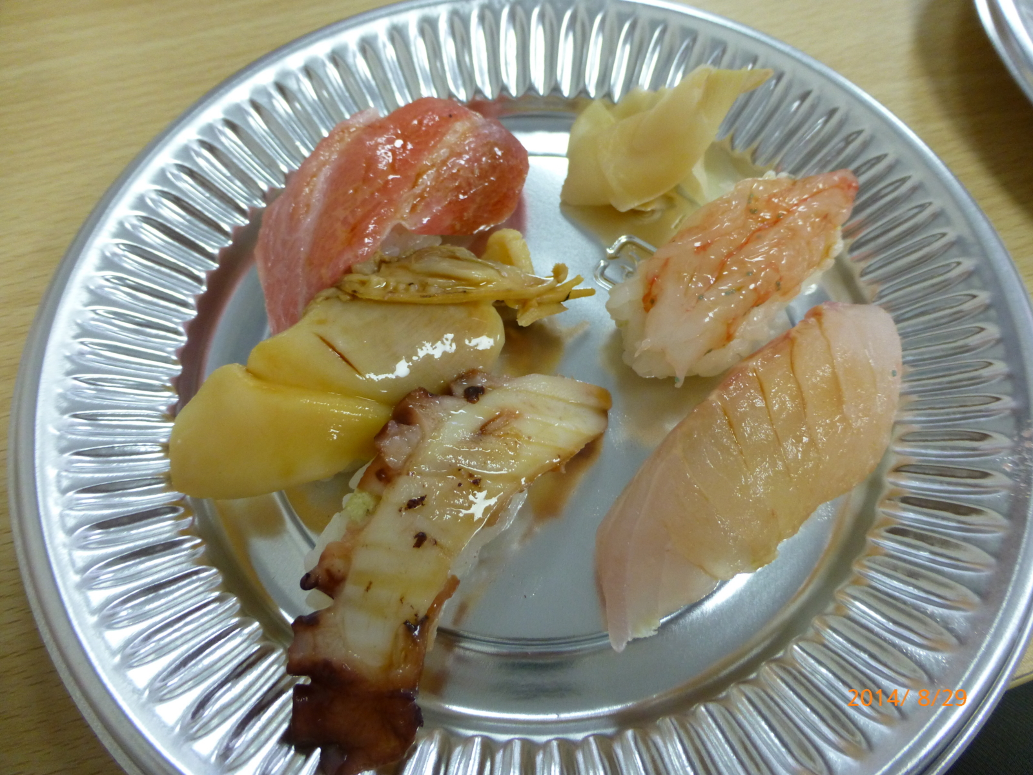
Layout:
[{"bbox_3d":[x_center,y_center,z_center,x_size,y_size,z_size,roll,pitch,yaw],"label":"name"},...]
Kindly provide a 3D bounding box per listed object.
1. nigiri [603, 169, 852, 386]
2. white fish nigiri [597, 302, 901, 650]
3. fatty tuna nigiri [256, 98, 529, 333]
[{"bbox_3d":[0.055,-0.033,0.175,0.068,0.030,0.031,-36,69,-14],"label":"nigiri"},{"bbox_3d":[0.052,0.013,0.151,0.087,0.032,0.033,-42,70,-16],"label":"white fish nigiri"},{"bbox_3d":[-0.034,-0.049,0.185,0.076,0.032,0.037,-33,68,-12],"label":"fatty tuna nigiri"}]

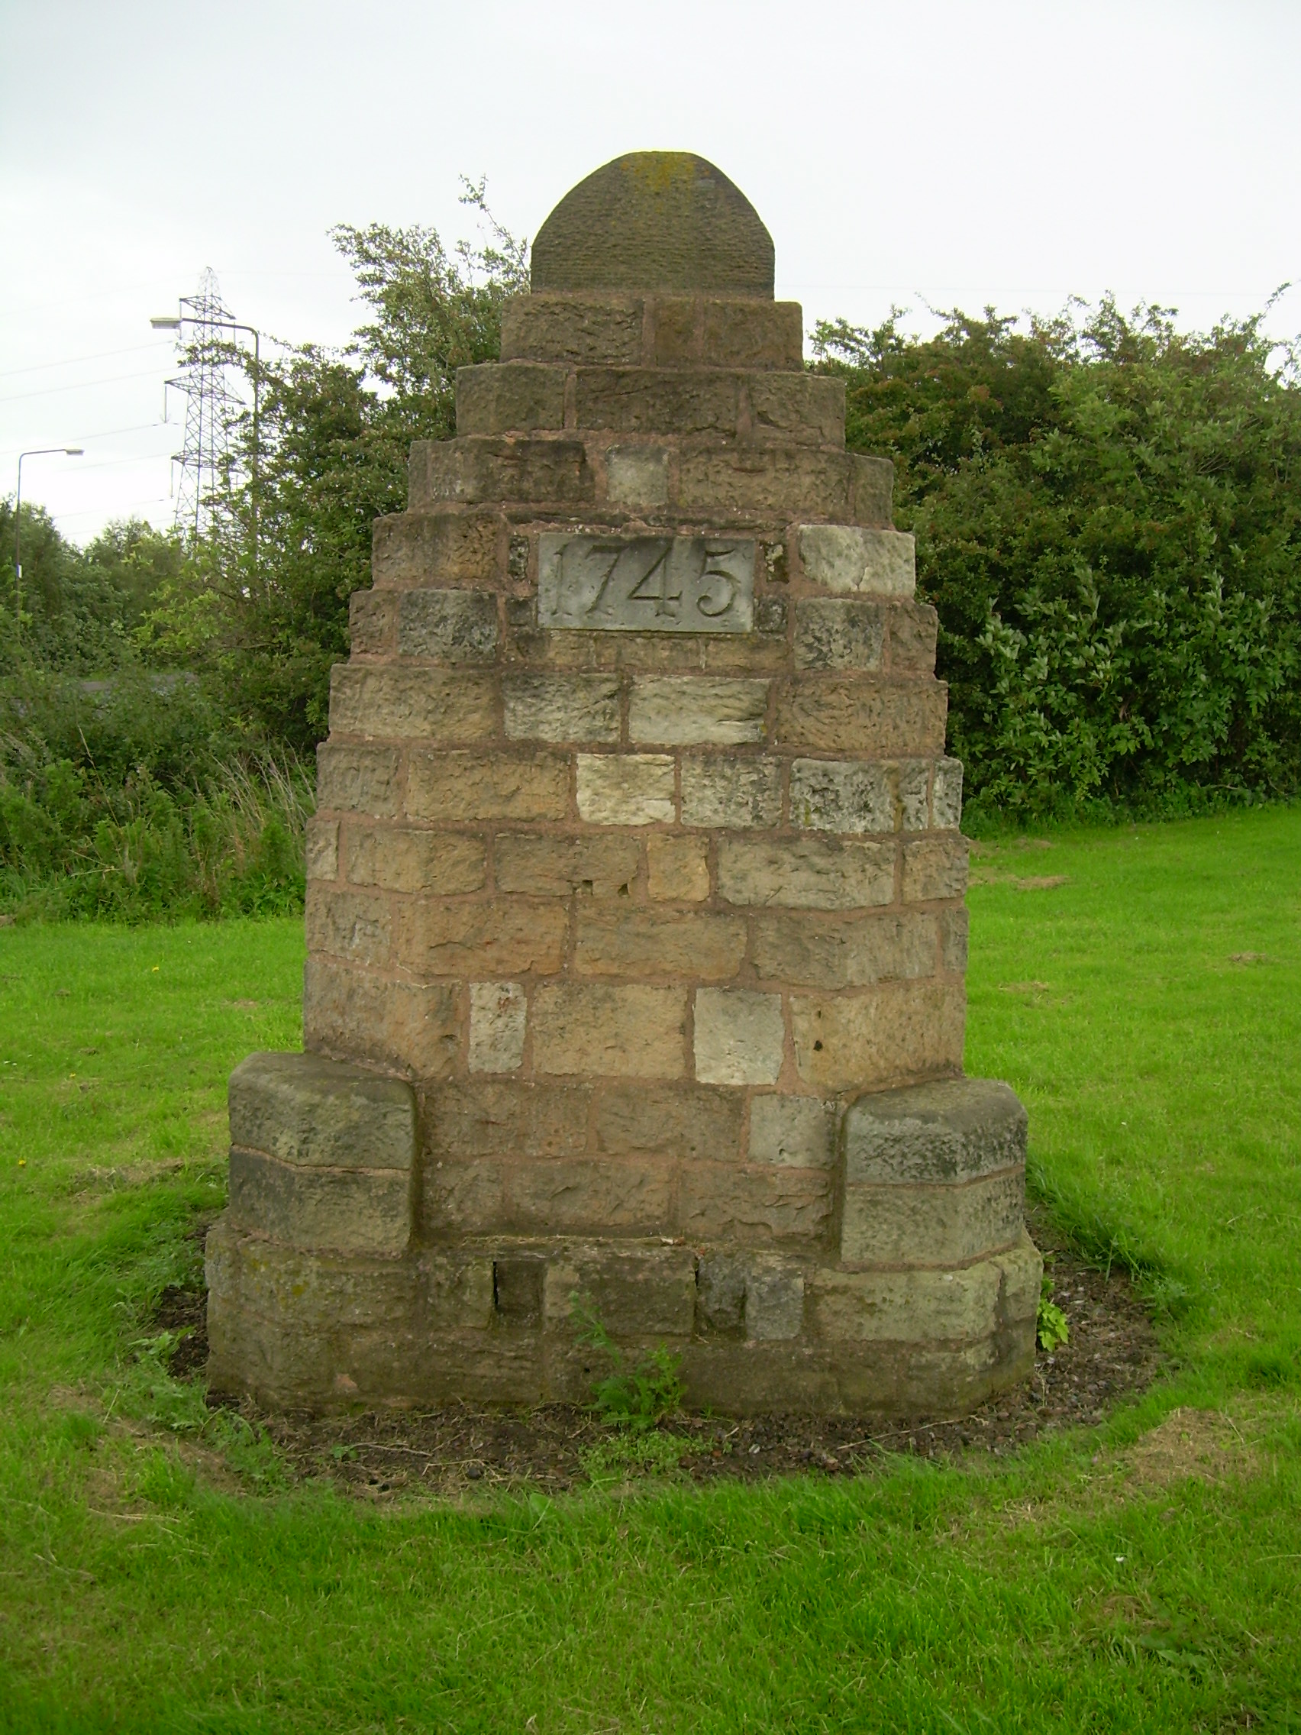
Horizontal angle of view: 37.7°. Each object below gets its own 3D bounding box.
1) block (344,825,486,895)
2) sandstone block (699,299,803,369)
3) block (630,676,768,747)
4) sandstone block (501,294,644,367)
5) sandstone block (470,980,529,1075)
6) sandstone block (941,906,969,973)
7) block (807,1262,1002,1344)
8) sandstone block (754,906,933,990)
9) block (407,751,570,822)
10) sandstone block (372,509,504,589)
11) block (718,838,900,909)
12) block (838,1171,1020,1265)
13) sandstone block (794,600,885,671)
[{"bbox_3d":[-0.551,-0.030,4.486,0.355,0.150,0.271,2,4,1],"label":"block"},{"bbox_3d":[0.246,-1.307,4.737,0.246,0.162,0.200,2,5,0],"label":"sandstone block"},{"bbox_3d":[0.106,-0.350,4.245,0.303,0.142,0.150,2,6,0],"label":"block"},{"bbox_3d":[-0.179,-1.249,4.488,0.331,0.165,0.190,2,6,0],"label":"sandstone block"},{"bbox_3d":[-0.360,0.371,4.598,0.135,0.216,0.200,2,5,0],"label":"sandstone block"},{"bbox_3d":[0.719,0.176,4.872,0.151,0.161,0.170,-3,6,-44],"label":"sandstone block"},{"bbox_3d":[0.584,0.977,4.392,0.449,0.164,0.250,2,4,1],"label":"block"},{"bbox_3d":[0.478,0.192,4.626,0.471,0.176,0.300,2,4,0],"label":"sandstone block"},{"bbox_3d":[-0.380,-0.199,4.570,0.377,0.158,0.200,2,5,0],"label":"block"},{"bbox_3d":[-0.524,-0.773,4.702,0.345,0.171,0.260,2,4,0],"label":"sandstone block"},{"bbox_3d":[0.376,0.009,4.590,0.435,0.166,0.240,2,4,0],"label":"block"},{"bbox_3d":[0.674,0.815,4.617,0.464,0.178,0.440,2,4,0],"label":"block"},{"bbox_3d":[0.429,-0.534,4.414,0.199,0.159,0.190,2,4,1],"label":"sandstone block"}]

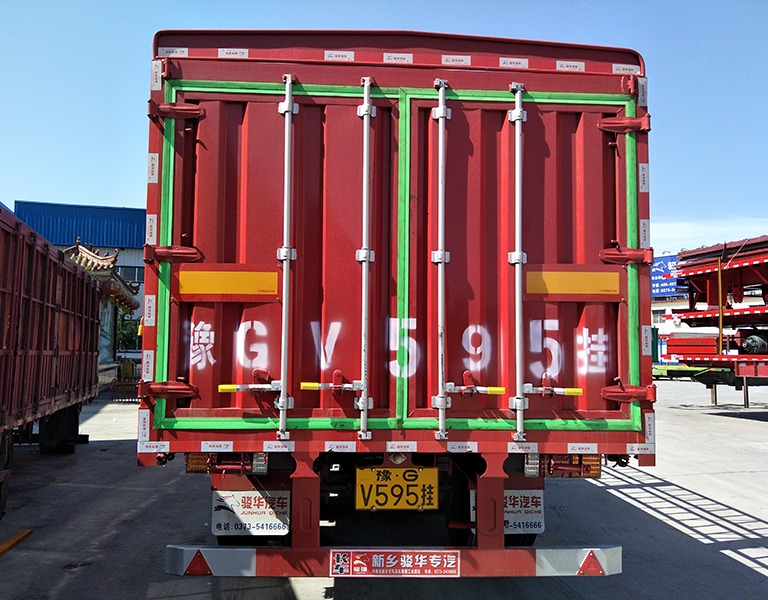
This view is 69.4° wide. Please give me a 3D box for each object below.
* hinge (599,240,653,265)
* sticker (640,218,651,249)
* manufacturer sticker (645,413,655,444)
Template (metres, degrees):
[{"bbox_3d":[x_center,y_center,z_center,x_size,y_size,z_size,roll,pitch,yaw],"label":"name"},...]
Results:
[{"bbox_3d":[1.221,-0.219,2.793,0.270,0.090,0.070,1,-3,-2],"label":"hinge"},{"bbox_3d":[1.335,-0.338,2.837,0.050,0.150,0.010,1,-3,-3],"label":"sticker"},{"bbox_3d":[1.335,0.644,2.780,0.053,0.150,0.010,1,-3,-2],"label":"manufacturer sticker"}]

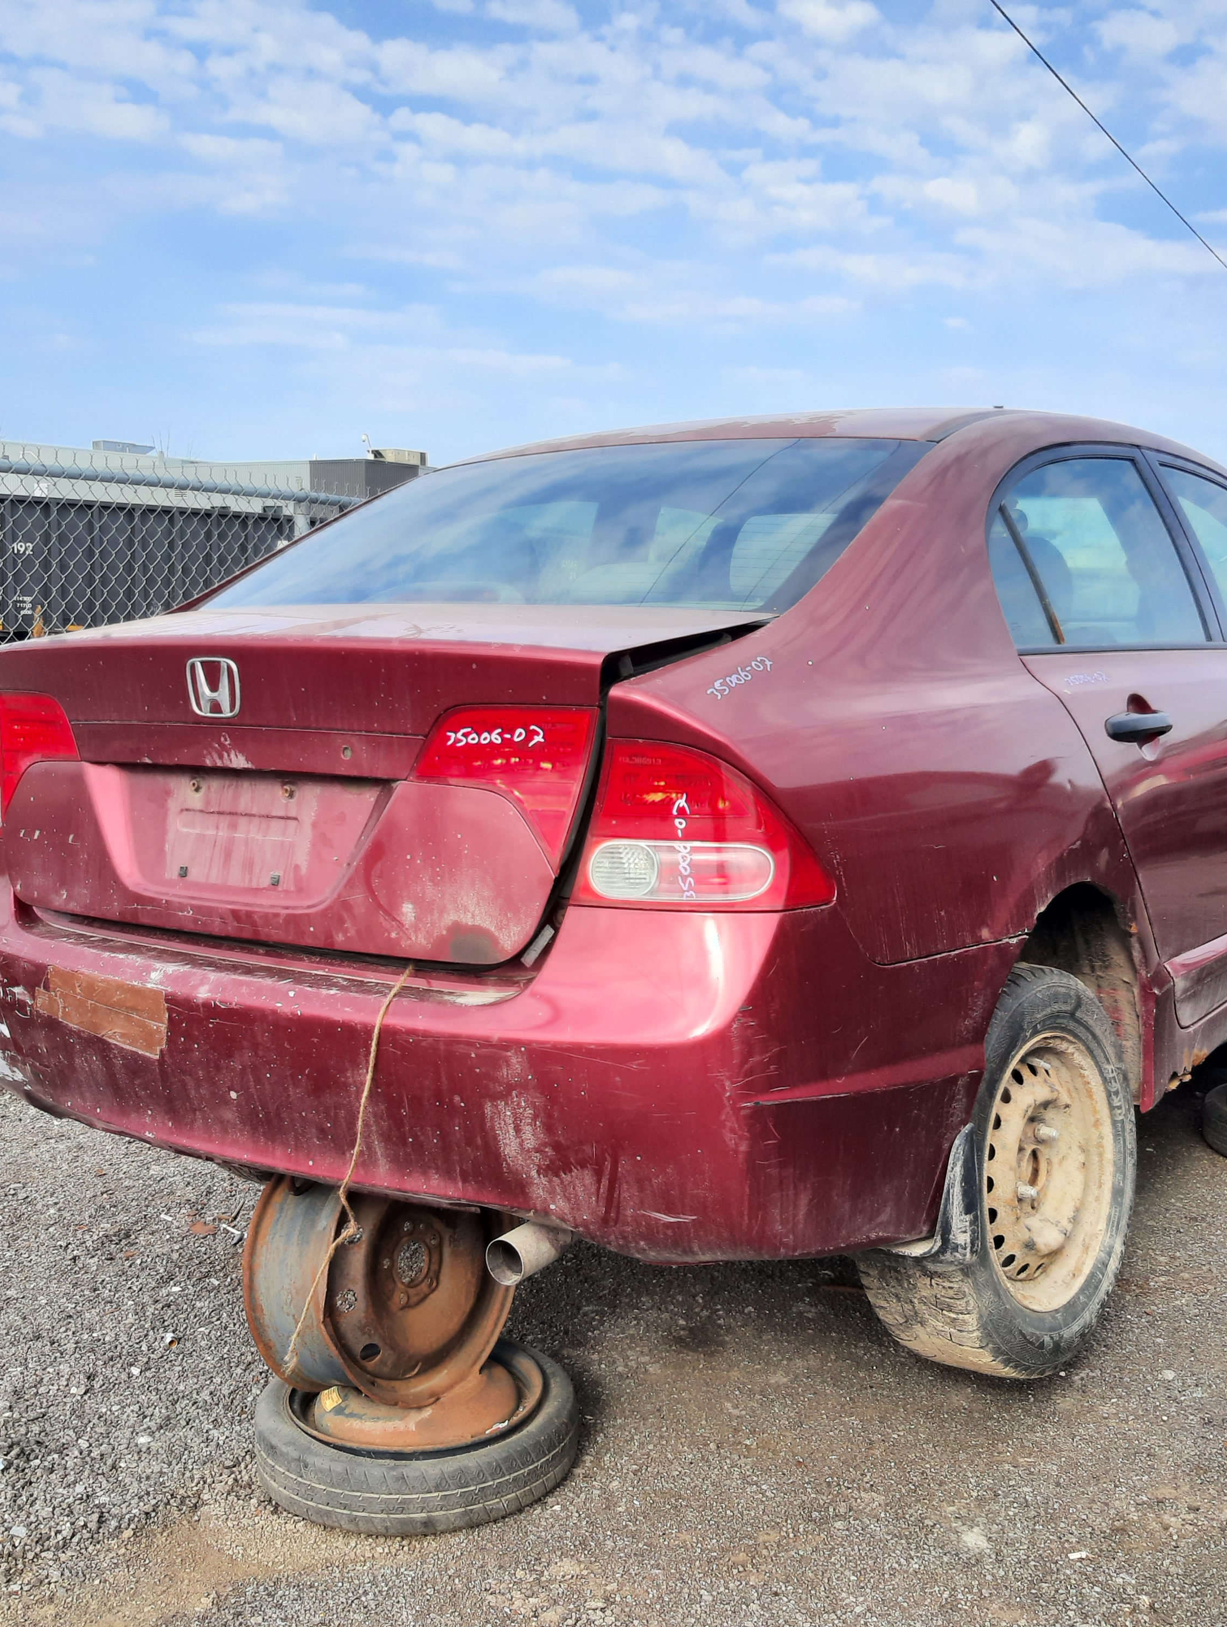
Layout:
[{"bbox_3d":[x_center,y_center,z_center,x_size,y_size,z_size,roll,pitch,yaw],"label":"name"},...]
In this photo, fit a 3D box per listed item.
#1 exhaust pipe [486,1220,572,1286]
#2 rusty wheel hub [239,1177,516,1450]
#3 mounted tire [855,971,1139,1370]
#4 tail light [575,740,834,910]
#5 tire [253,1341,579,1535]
[{"bbox_3d":[-0.096,0.536,2.050,0.058,0.058,0.160,4,8,35],"label":"exhaust pipe"},{"bbox_3d":[-0.367,0.729,2.619,0.190,0.415,0.415,-8,0,40],"label":"rusty wheel hub"},{"bbox_3d":[0.590,0.531,2.473,0.205,0.616,0.616,-2,4,40],"label":"mounted tire"},{"bbox_3d":[0.110,0.014,1.869,0.280,0.210,0.190,2,7,23],"label":"tail light"},{"bbox_3d":[-0.316,0.999,2.660,0.525,0.130,0.525,0,7,0],"label":"tire"}]

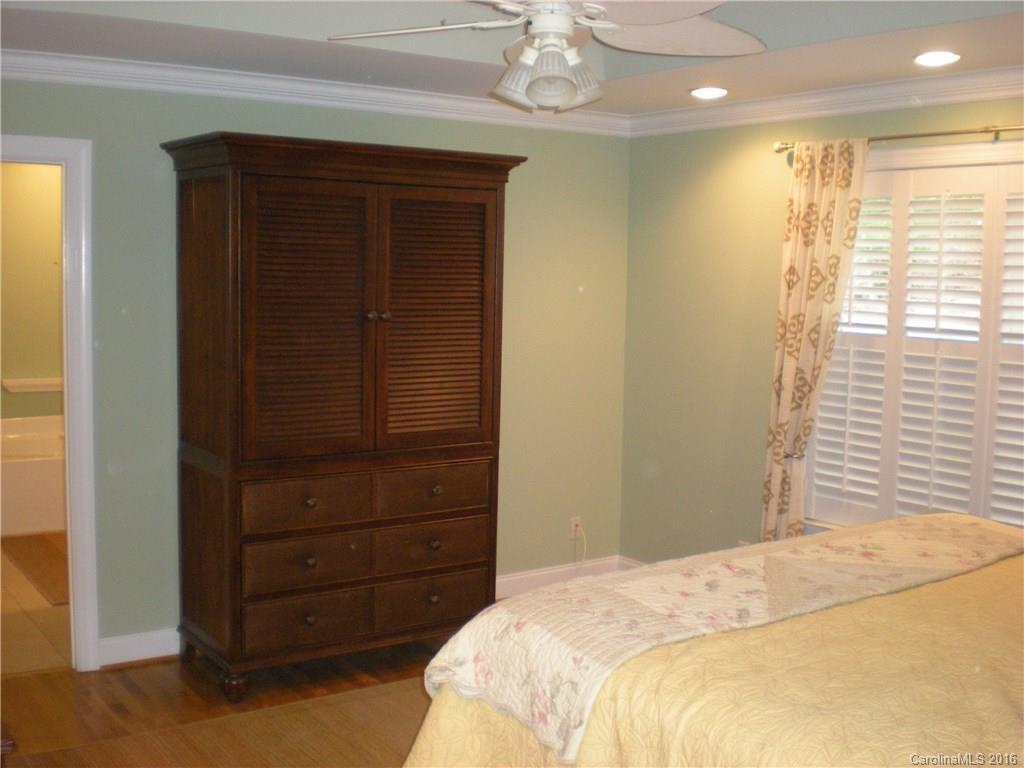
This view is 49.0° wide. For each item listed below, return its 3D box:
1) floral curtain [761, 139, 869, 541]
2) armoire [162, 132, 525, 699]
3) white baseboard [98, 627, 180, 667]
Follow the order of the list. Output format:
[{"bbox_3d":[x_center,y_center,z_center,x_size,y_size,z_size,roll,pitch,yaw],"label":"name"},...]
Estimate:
[{"bbox_3d":[1.196,0.137,4.509,0.140,2.200,0.470,-3,8,-31],"label":"floral curtain"},{"bbox_3d":[-0.680,0.127,4.565,1.290,2.120,0.650,-3,8,-33],"label":"armoire"},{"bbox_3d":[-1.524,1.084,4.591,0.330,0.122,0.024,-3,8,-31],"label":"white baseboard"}]

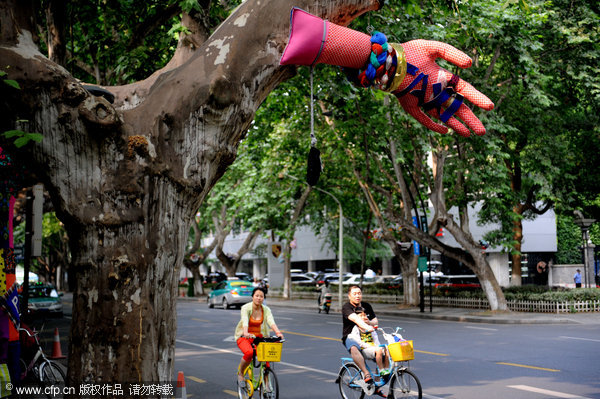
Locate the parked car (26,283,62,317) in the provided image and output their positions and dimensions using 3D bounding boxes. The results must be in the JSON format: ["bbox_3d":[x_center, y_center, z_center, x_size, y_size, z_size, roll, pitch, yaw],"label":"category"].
[{"bbox_3d":[-12.400,4.651,45.500,1.820,1.470,4.700,2,-5,-23],"label":"parked car"}]

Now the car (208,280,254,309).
[{"bbox_3d":[-3.556,5.082,51.800,1.820,1.480,4.750,2,-5,-22],"label":"car"}]

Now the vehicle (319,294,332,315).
[{"bbox_3d":[1.181,4.756,45.100,0.680,1.120,1.750,1,-4,-18],"label":"vehicle"}]

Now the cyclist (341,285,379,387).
[{"bbox_3d":[0.897,1.991,13.750,0.550,1.520,0.780,4,-6,-41],"label":"cyclist"}]

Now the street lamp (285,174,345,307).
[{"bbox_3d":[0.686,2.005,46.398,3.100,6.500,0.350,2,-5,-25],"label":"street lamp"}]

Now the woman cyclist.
[{"bbox_3d":[-0.577,1.995,13.750,0.600,1.480,0.800,2,-5,-25],"label":"woman cyclist"}]

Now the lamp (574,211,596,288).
[{"bbox_3d":[13.464,2.803,45.500,1.000,4.300,1.000,0,-4,0],"label":"lamp"}]

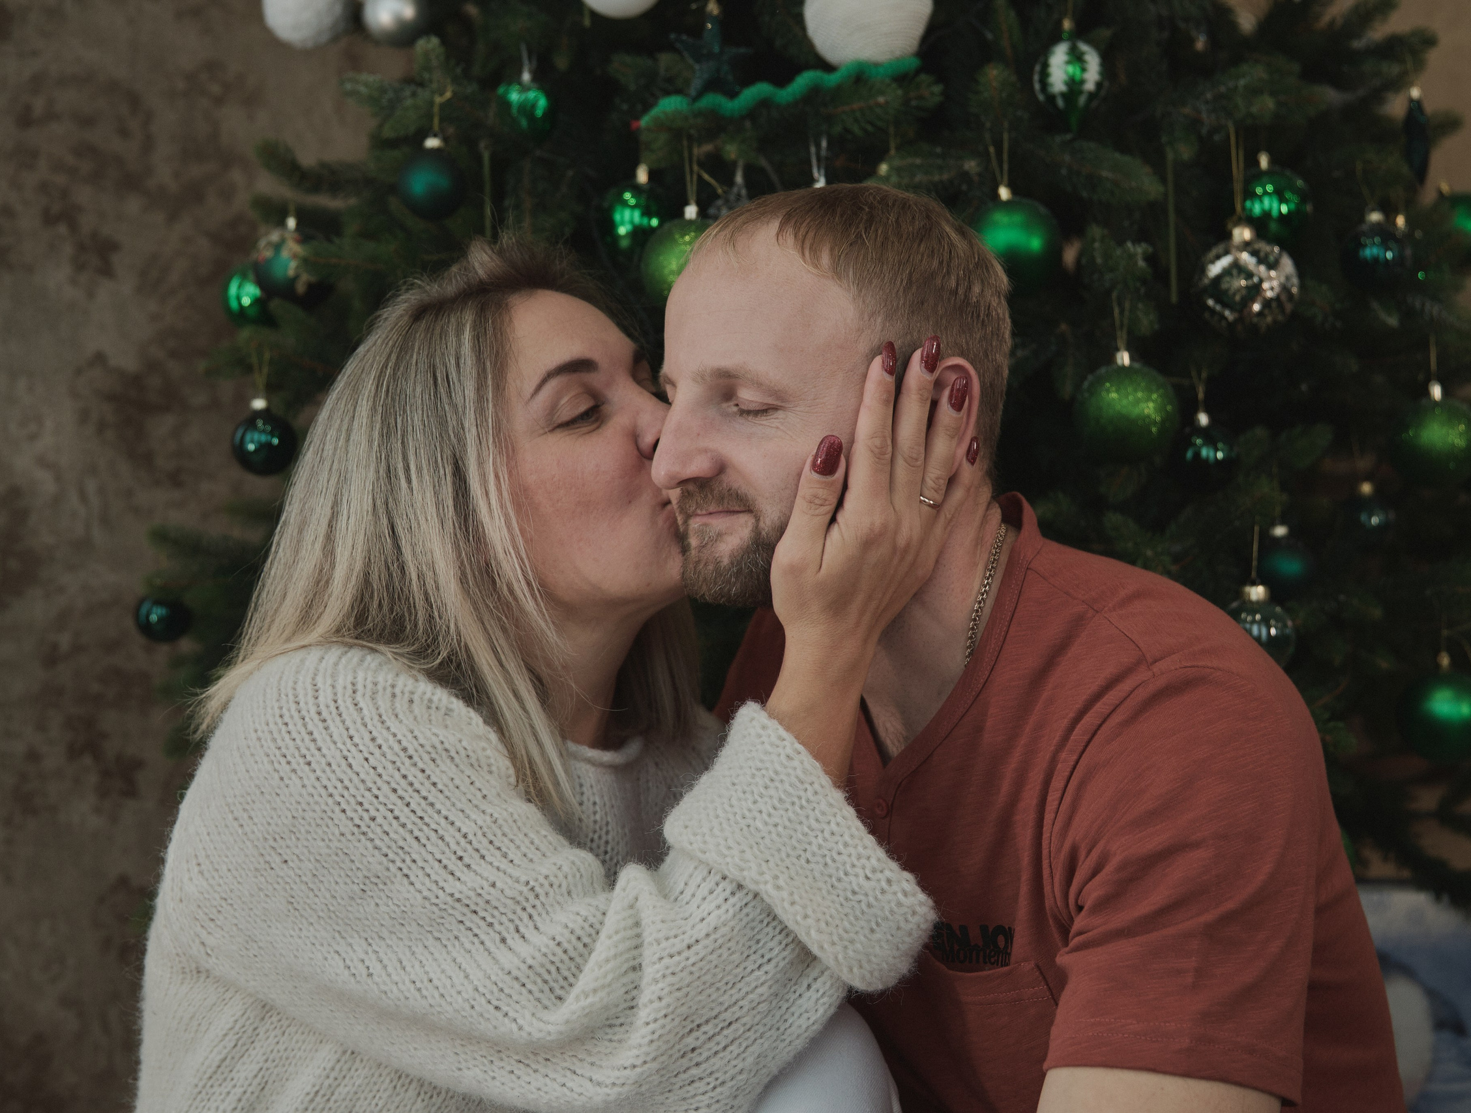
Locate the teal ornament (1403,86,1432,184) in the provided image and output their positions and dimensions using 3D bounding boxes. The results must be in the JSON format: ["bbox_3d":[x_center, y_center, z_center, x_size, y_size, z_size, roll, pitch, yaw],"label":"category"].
[{"bbox_3d":[0.682,-0.420,1.760,0.025,0.100,0.025,-3,-2,0],"label":"teal ornament"}]

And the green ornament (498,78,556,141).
[{"bbox_3d":[-0.205,-0.443,1.740,0.057,0.065,0.056,-1,-3,0],"label":"green ornament"}]

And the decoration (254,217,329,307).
[{"bbox_3d":[-0.458,-0.303,1.820,0.077,0.092,0.077,-1,-3,0],"label":"decoration"}]

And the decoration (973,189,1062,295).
[{"bbox_3d":[0.237,-0.268,1.500,0.081,0.092,0.081,-5,-2,0],"label":"decoration"}]

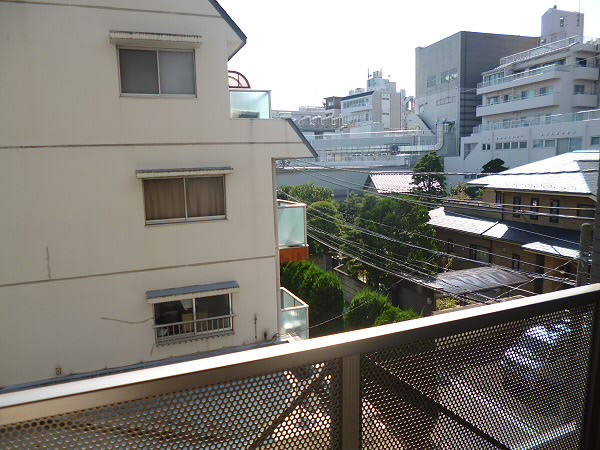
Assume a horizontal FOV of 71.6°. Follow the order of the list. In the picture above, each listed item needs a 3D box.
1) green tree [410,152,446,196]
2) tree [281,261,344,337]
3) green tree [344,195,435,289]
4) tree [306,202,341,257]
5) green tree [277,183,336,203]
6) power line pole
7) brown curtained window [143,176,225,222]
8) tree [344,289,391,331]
[{"bbox_3d":[10.496,-2.270,34.053,3.000,7.230,3.000,0,8,17],"label":"green tree"},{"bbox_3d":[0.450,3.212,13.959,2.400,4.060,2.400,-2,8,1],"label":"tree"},{"bbox_3d":[5.055,1.290,23.408,5.200,6.010,5.000,0,8,12],"label":"green tree"},{"bbox_3d":[1.559,1.131,27.406,2.800,5.500,2.800,-2,8,3],"label":"tree"},{"bbox_3d":[0.451,-0.263,32.258,4.600,6.040,4.000,-2,8,1],"label":"green tree"},{"bbox_3d":[5.409,3.147,8.121,0.270,6.410,0.270,3,9,35],"label":"power line pole"},{"bbox_3d":[-2.537,-0.564,9.286,1.730,1.010,0.100,-5,8,-19],"label":"brown curtained window"},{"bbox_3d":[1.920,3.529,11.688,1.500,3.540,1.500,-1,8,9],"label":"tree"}]

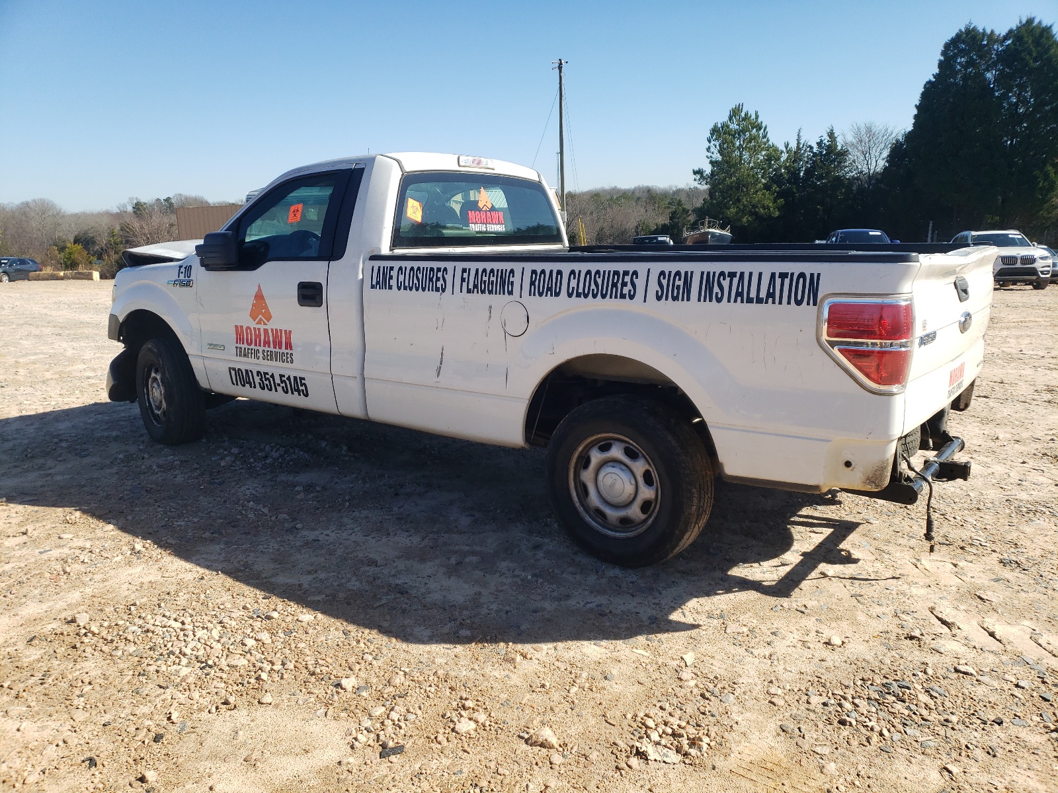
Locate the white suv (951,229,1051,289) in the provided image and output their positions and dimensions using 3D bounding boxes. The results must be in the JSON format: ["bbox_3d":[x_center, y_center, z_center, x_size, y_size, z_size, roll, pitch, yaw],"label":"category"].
[{"bbox_3d":[13.770,-4.140,23.660,1.920,1.670,4.650,2,11,14],"label":"white suv"}]

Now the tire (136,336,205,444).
[{"bbox_3d":[-2.543,-0.028,5.656,0.765,0.765,0.240,10,15,43],"label":"tire"}]

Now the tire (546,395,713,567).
[{"bbox_3d":[0.425,0.358,3.486,0.765,0.760,0.240,7,13,36],"label":"tire"}]

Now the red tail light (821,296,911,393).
[{"bbox_3d":[1.173,-0.188,2.737,0.300,0.312,0.190,7,13,36],"label":"red tail light"}]

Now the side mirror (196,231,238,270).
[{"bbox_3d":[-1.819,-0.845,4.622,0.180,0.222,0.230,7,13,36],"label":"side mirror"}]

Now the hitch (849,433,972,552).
[{"bbox_3d":[1.731,0.397,3.549,0.440,0.380,0.980,7,13,36],"label":"hitch"}]

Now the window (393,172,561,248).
[{"bbox_3d":[-0.249,-1.111,4.767,0.090,0.420,1.570,-4,7,38],"label":"window"}]

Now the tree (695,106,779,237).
[{"bbox_3d":[13.669,-14.100,52.961,5.700,10.220,5.500,2,11,14],"label":"tree"}]

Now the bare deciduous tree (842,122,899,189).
[{"bbox_3d":[26.734,-16.309,62.983,5.200,10.450,5.200,4,12,22],"label":"bare deciduous tree"}]

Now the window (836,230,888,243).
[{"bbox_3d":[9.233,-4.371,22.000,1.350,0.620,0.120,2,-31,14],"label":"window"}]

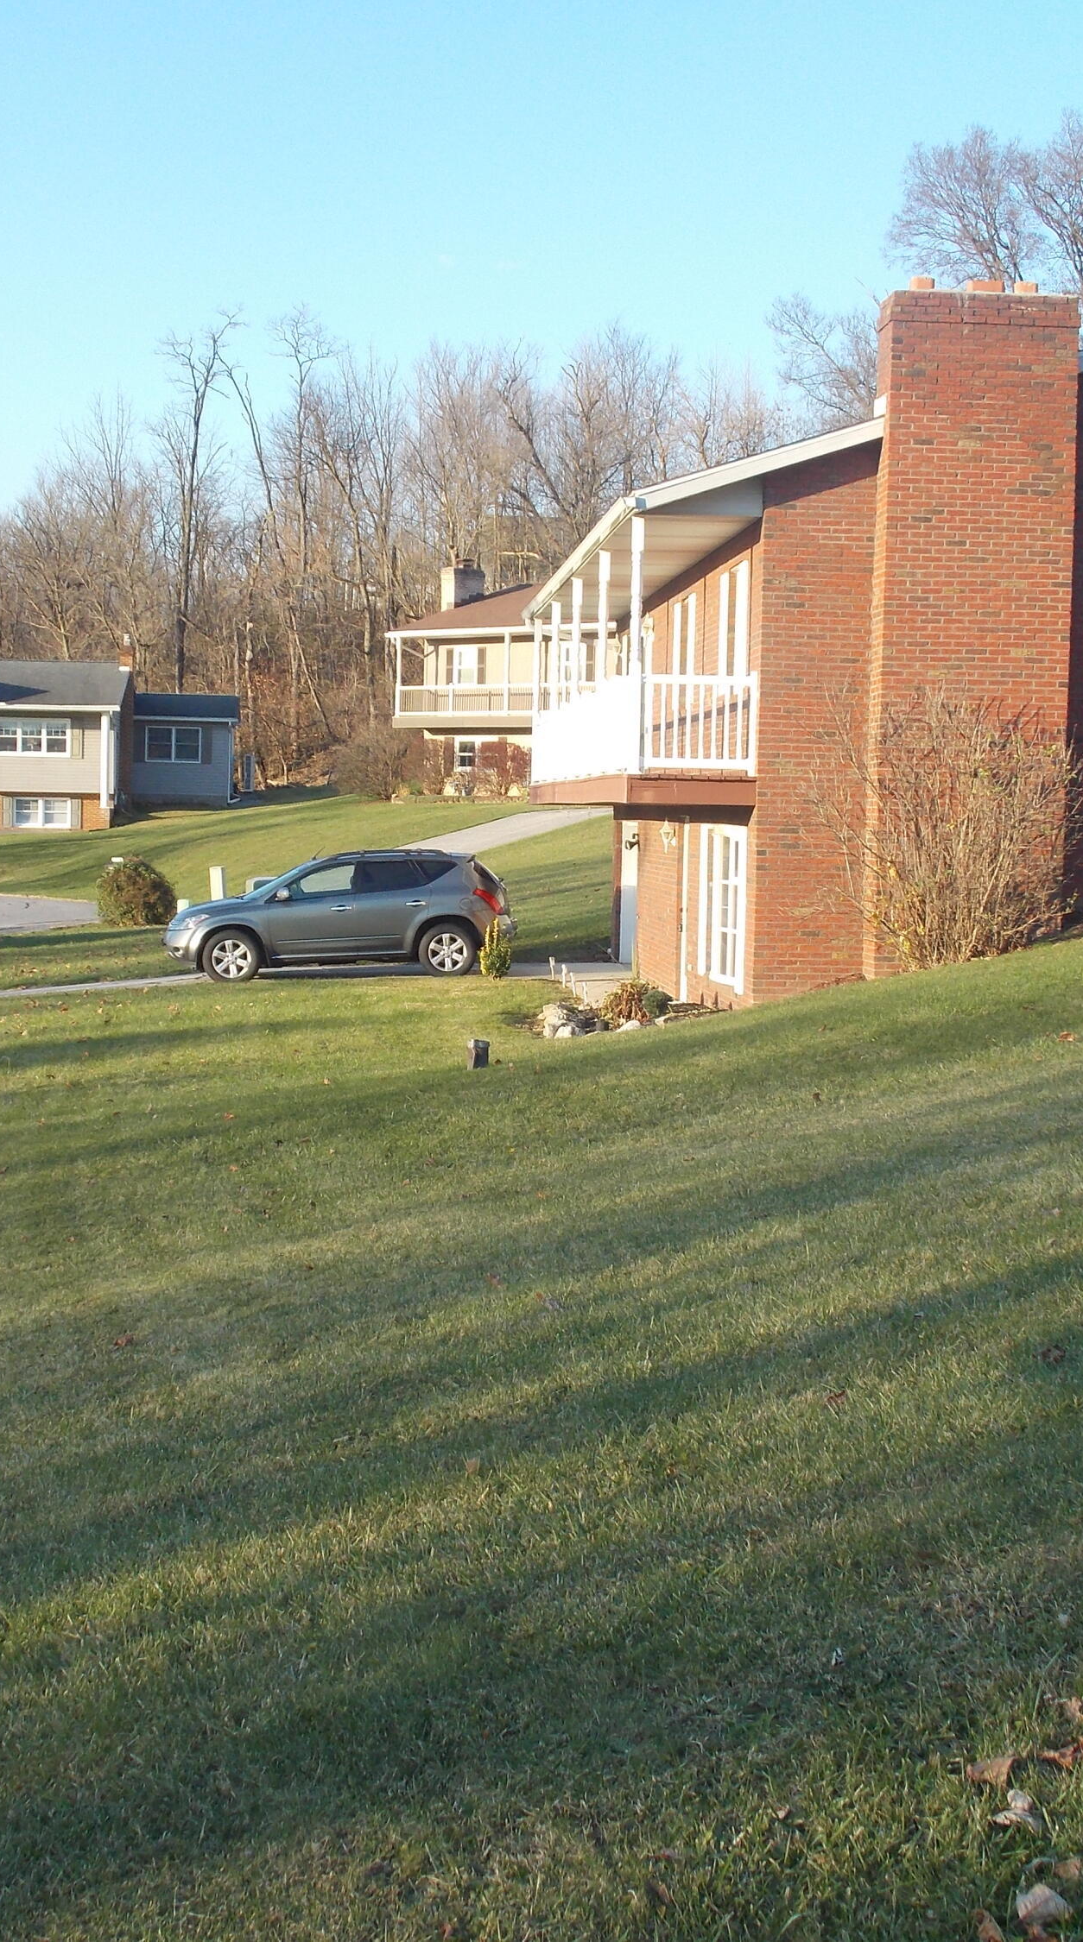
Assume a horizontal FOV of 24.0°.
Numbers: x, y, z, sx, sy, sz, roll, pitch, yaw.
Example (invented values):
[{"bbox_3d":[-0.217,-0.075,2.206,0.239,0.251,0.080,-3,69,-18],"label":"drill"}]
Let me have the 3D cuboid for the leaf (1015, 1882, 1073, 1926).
[{"bbox_3d":[0.722,1.344,3.660,0.085,0.045,0.065,1,4,-4],"label":"leaf"}]

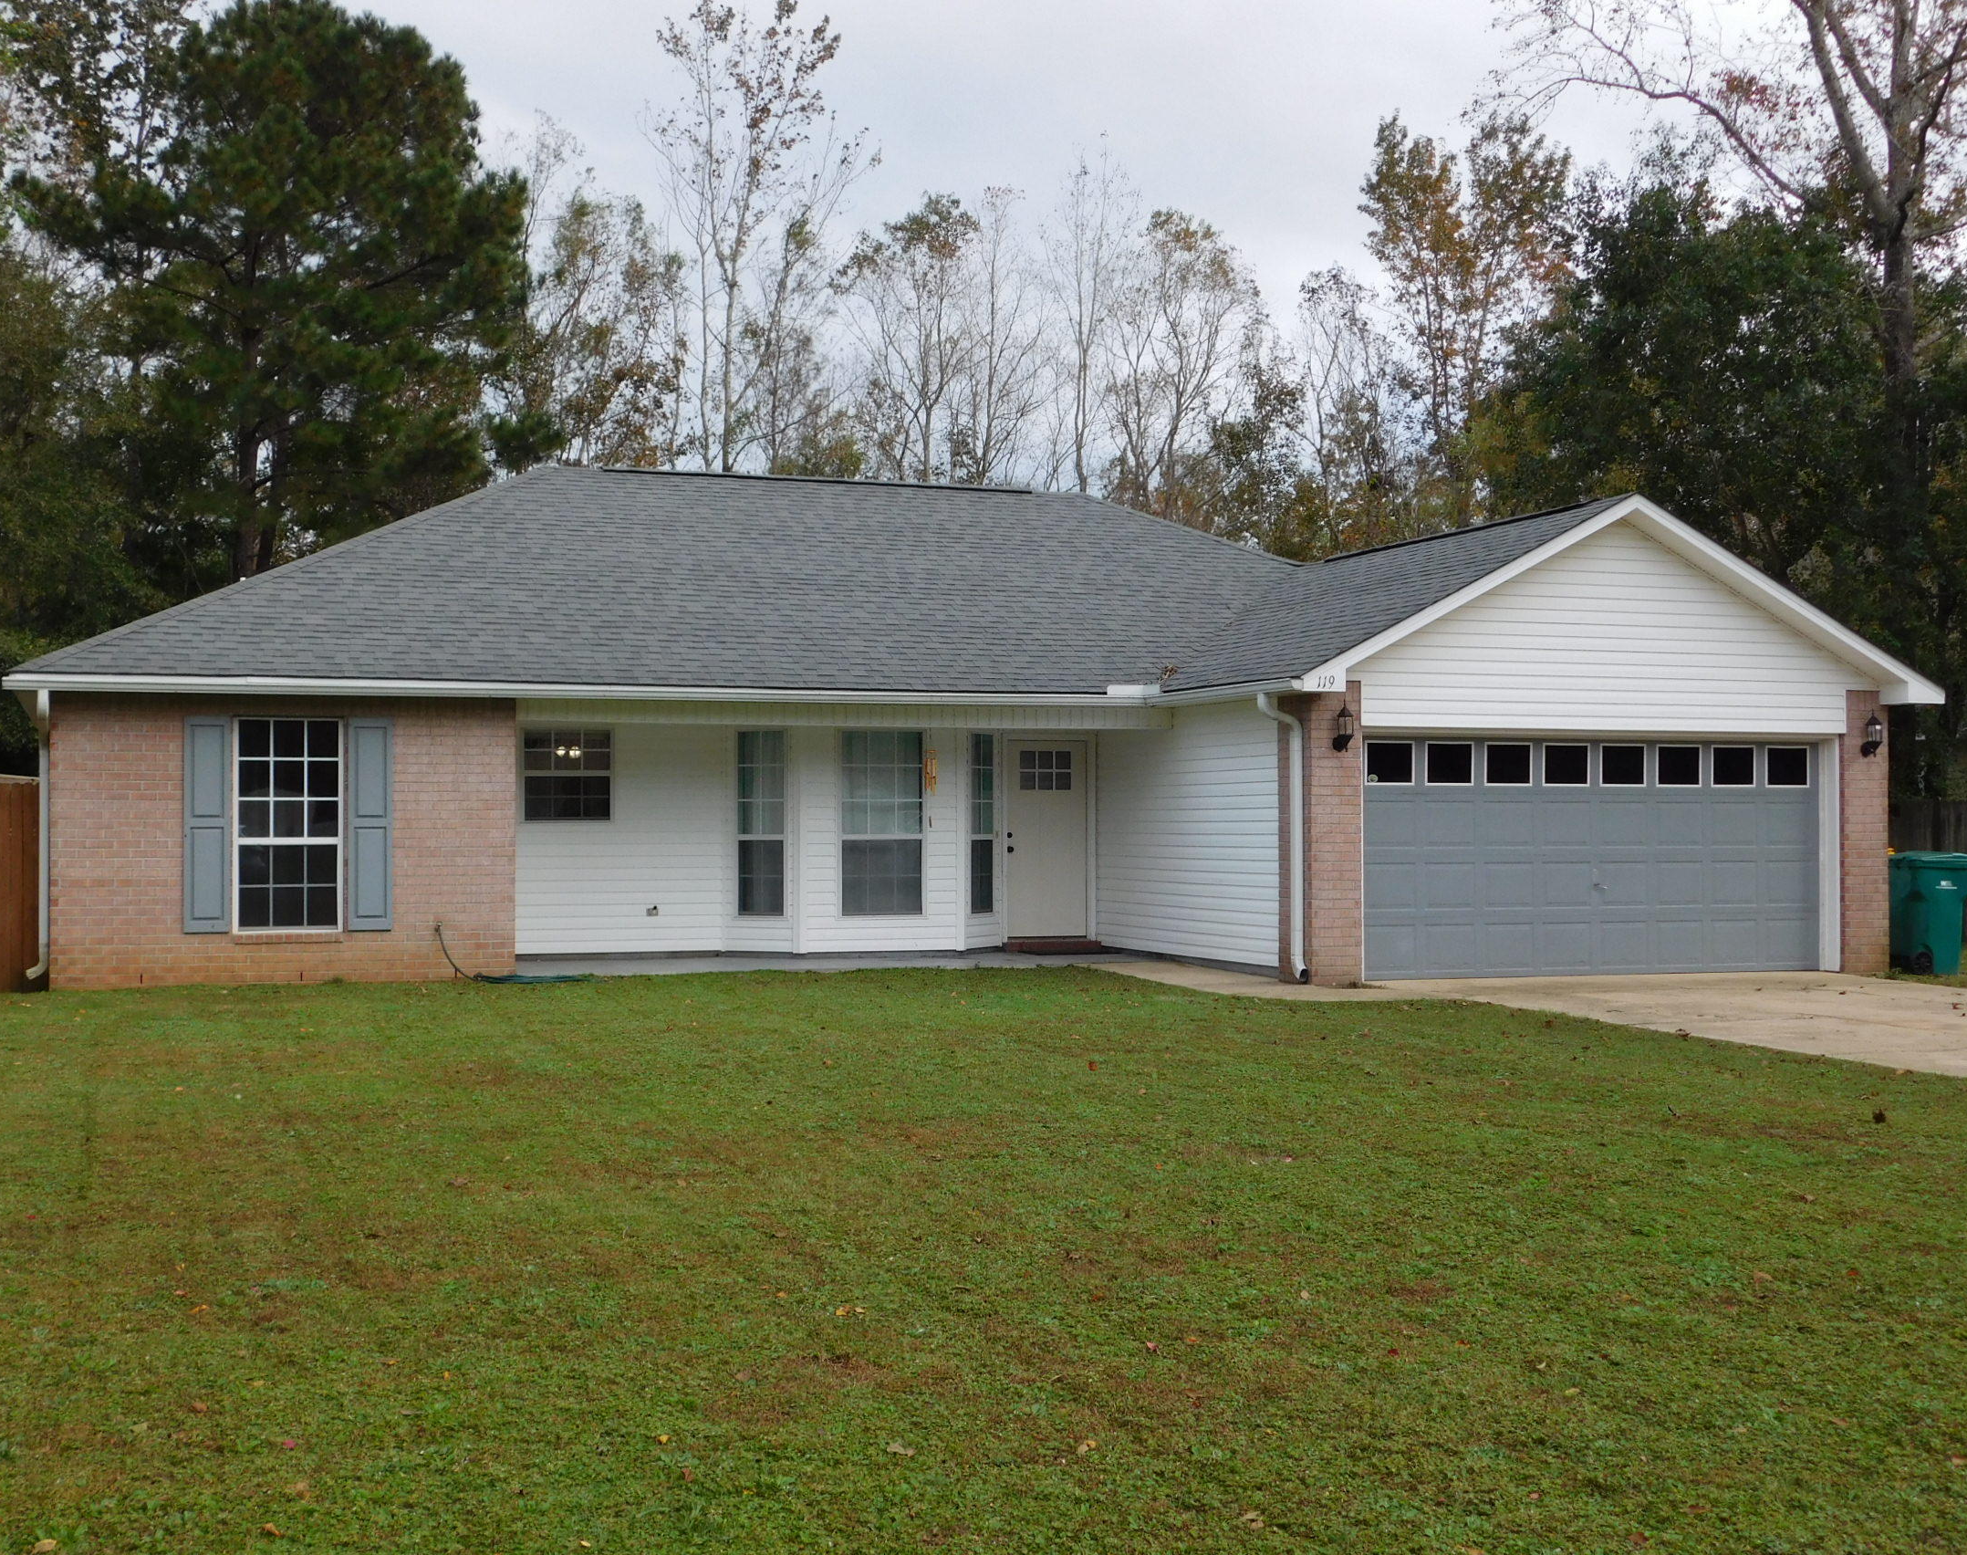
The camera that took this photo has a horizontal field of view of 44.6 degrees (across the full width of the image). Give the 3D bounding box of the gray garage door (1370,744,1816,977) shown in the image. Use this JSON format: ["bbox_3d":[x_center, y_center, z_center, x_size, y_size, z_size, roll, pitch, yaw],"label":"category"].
[{"bbox_3d":[5.514,0.734,21.609,4.840,2.140,0.070,0,-1,-19],"label":"gray garage door"}]

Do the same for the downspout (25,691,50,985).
[{"bbox_3d":[-7.803,0.492,19.776,0.180,2.400,0.500,0,-1,-19],"label":"downspout"}]

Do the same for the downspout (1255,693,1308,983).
[{"bbox_3d":[2.553,0.513,20.427,0.380,2.460,0.230,0,-1,-19],"label":"downspout"}]

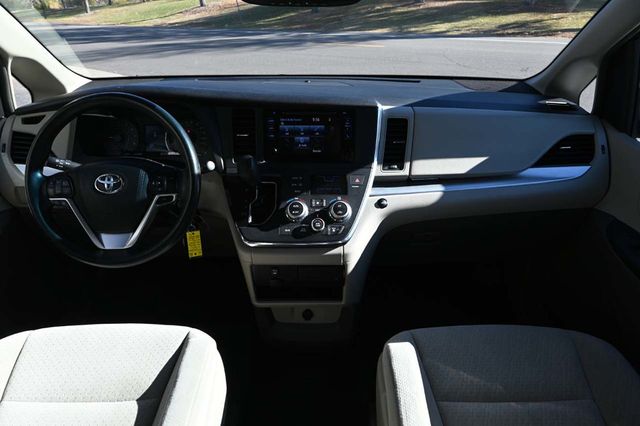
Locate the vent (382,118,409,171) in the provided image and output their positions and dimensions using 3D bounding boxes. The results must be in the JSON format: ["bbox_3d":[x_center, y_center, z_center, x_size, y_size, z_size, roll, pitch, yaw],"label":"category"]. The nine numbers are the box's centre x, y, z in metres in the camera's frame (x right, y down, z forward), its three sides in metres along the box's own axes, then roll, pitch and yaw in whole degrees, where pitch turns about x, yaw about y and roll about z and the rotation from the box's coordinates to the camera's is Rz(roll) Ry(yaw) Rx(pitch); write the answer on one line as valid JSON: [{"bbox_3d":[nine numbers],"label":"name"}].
[{"bbox_3d":[0.192,-0.174,1.085,0.056,0.128,0.030,0,17,0],"label":"vent"}]

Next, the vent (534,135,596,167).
[{"bbox_3d":[0.622,-0.159,1.085,0.145,0.078,0.040,2,14,4],"label":"vent"}]

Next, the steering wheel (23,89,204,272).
[{"bbox_3d":[-0.464,-0.071,0.962,0.385,0.385,0.110,0,2,0],"label":"steering wheel"}]

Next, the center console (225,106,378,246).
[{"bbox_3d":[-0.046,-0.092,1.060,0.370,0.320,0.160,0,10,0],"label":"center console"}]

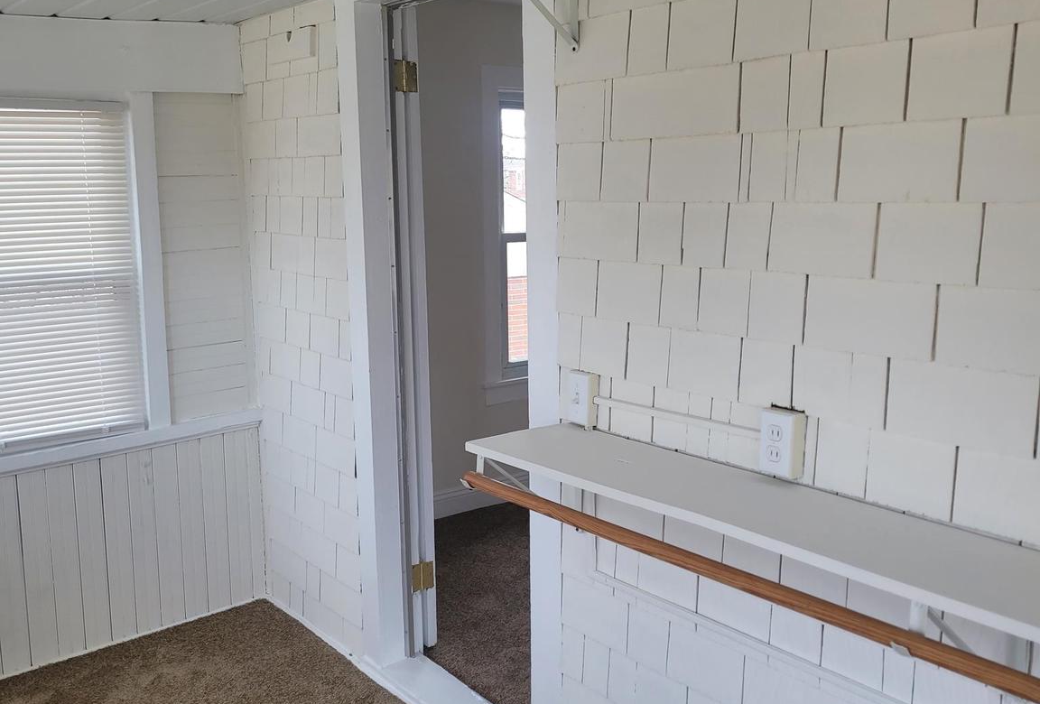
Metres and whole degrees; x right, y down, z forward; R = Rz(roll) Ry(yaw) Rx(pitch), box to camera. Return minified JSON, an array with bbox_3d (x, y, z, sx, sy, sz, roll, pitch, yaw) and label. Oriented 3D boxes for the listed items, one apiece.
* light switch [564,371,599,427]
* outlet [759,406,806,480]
[{"bbox_3d":[0.139,0.105,2.366,0.031,0.115,0.071,-7,11,-36],"label":"light switch"},{"bbox_3d":[0.482,0.167,1.912,0.036,0.115,0.071,-7,11,-36],"label":"outlet"}]

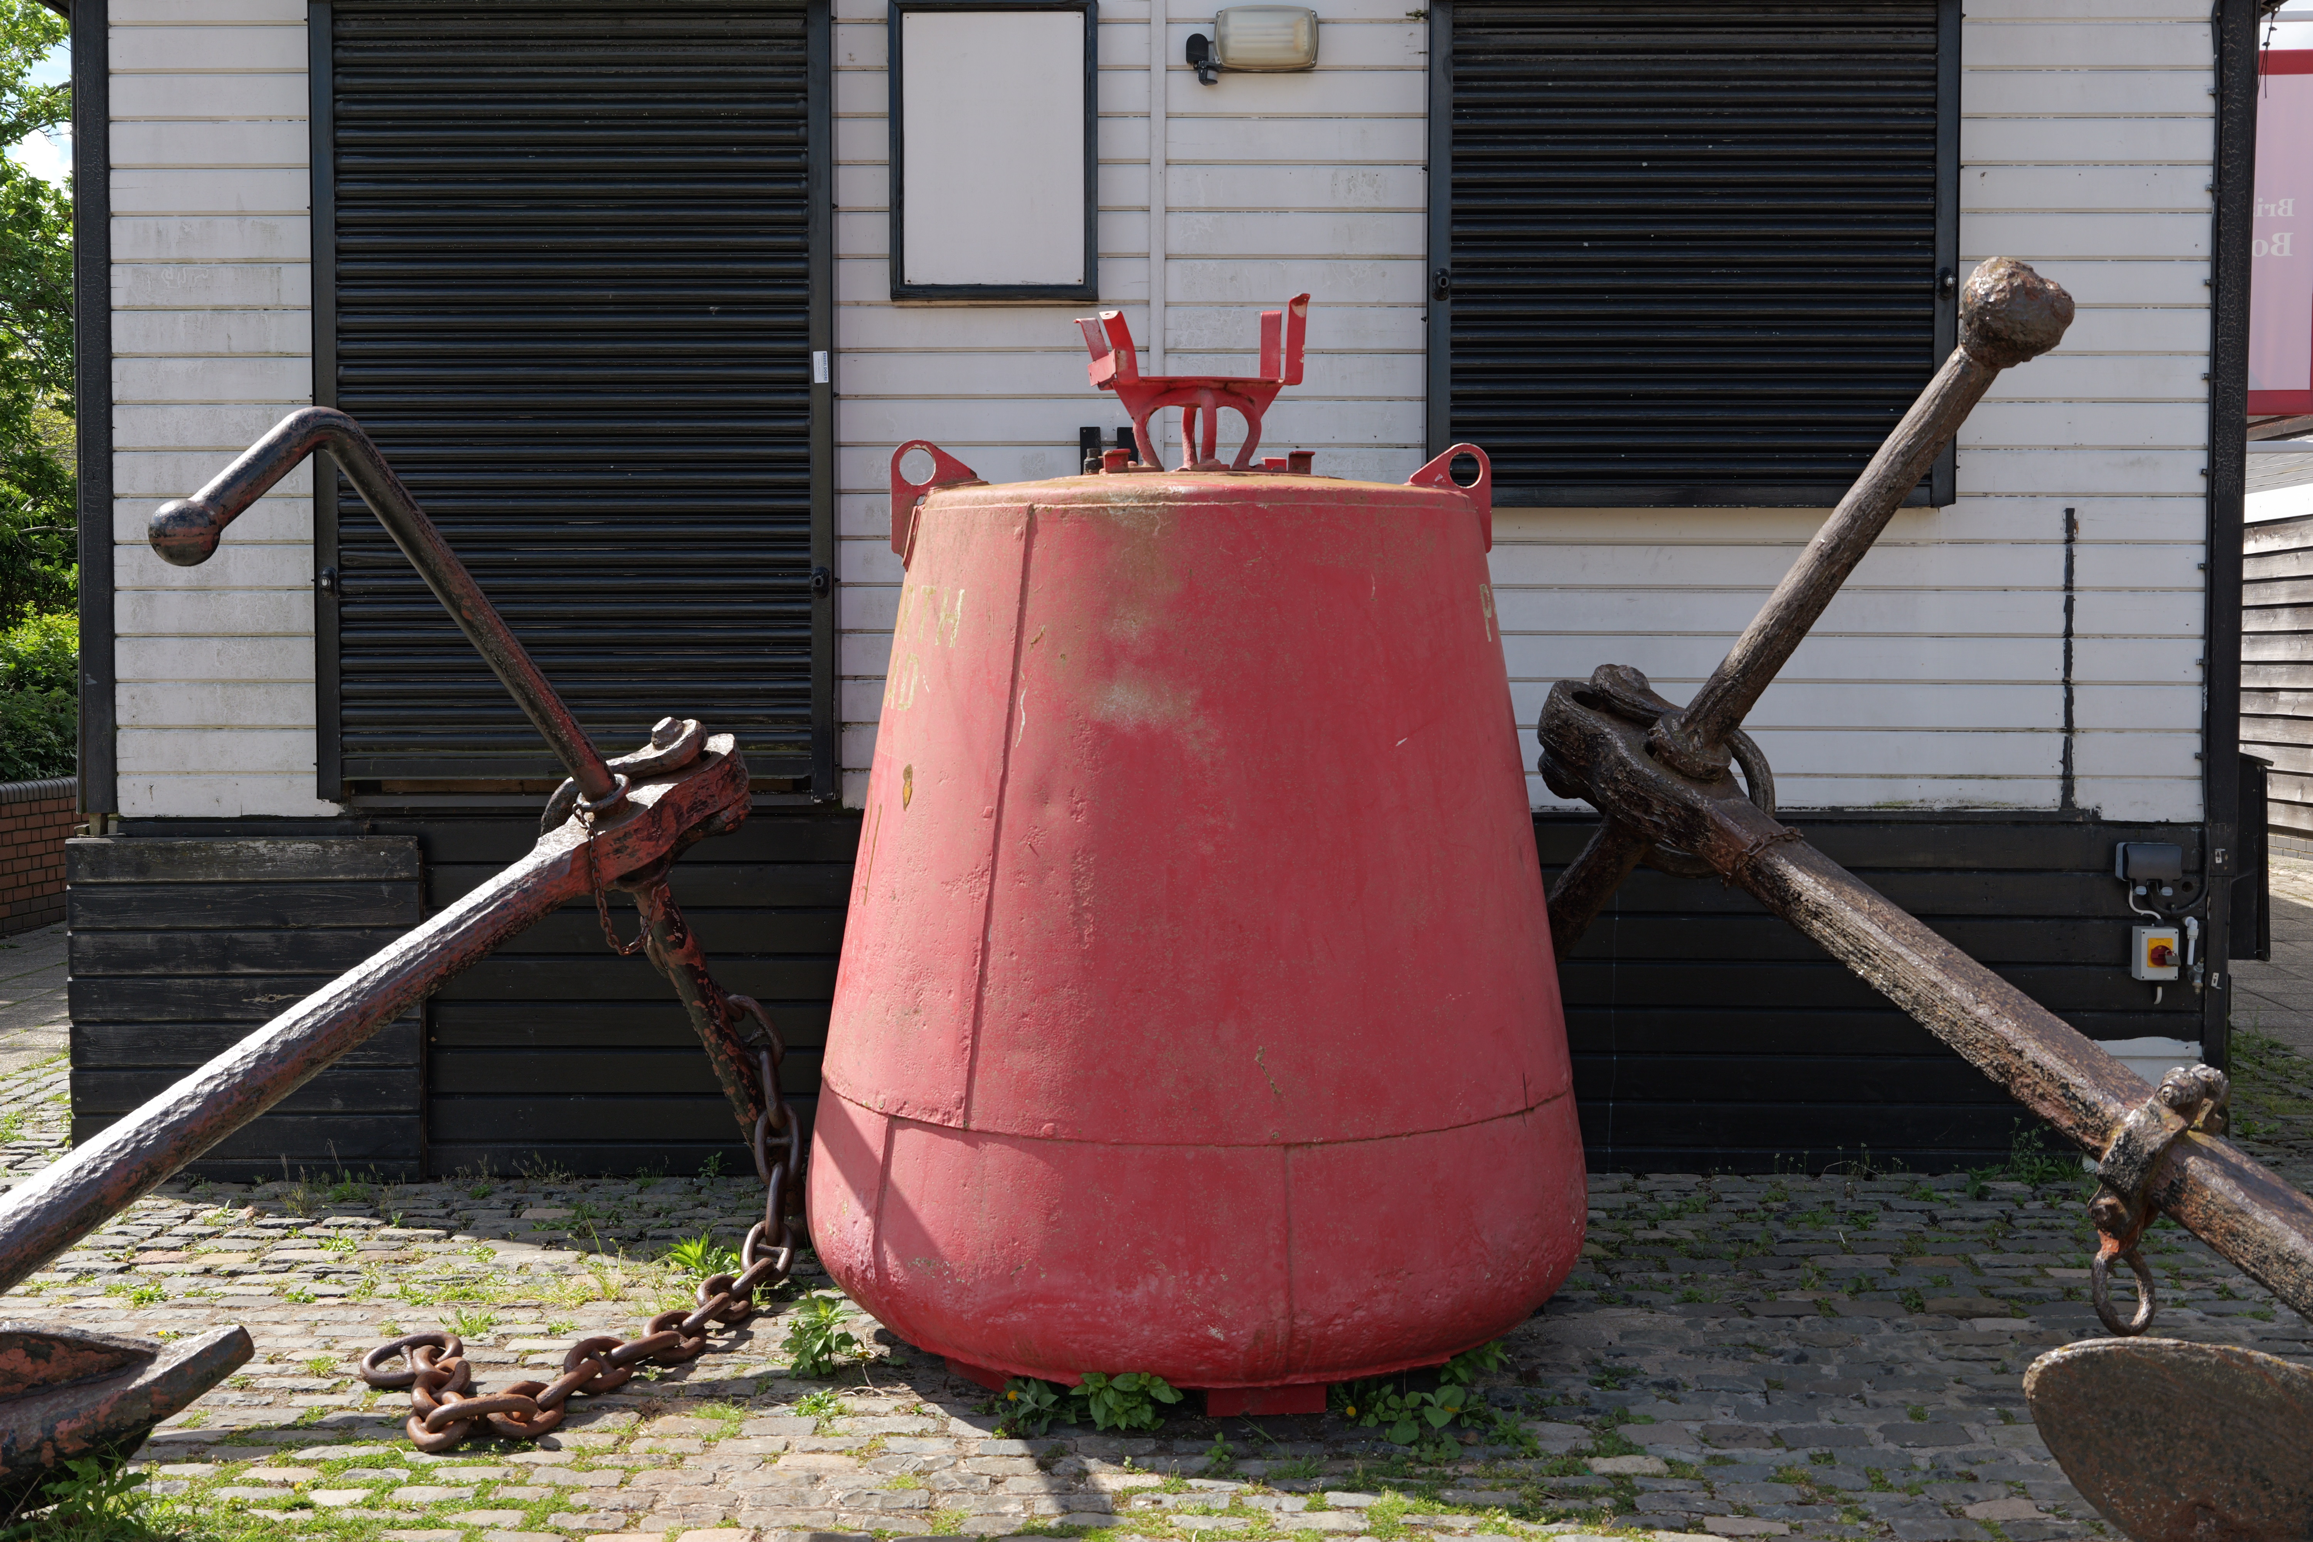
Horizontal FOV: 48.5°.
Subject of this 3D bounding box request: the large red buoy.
[{"bbox_3d":[0.085,0.122,5.510,1.650,2.250,1.650,0,2,0],"label":"large red buoy"}]

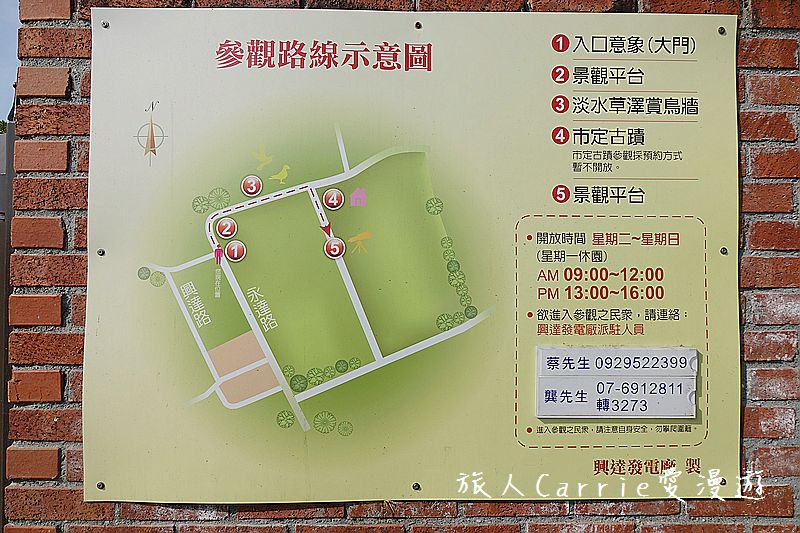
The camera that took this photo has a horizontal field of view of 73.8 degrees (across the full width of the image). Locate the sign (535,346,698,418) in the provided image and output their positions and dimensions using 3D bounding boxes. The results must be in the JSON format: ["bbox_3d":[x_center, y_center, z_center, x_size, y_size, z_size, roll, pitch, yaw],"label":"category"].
[{"bbox_3d":[0.399,0.214,0.979,0.297,0.128,0.010,0,-1,-1],"label":"sign"}]

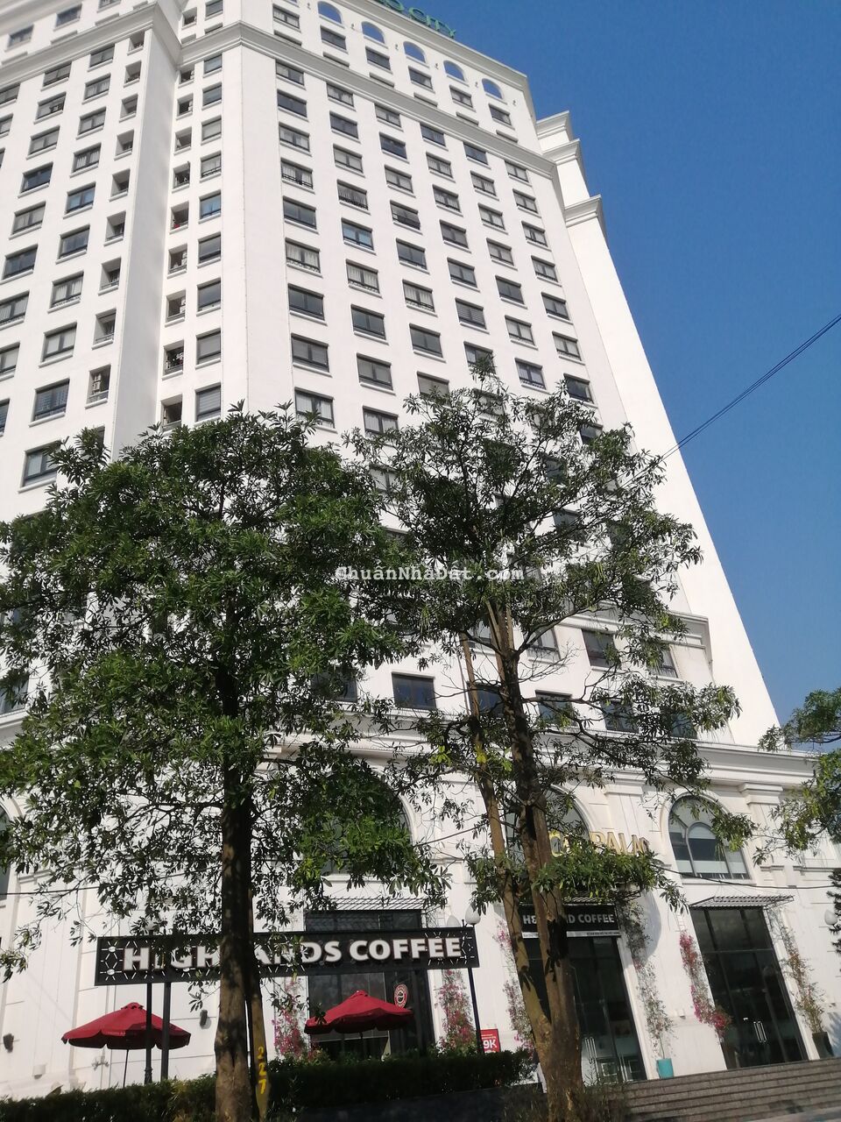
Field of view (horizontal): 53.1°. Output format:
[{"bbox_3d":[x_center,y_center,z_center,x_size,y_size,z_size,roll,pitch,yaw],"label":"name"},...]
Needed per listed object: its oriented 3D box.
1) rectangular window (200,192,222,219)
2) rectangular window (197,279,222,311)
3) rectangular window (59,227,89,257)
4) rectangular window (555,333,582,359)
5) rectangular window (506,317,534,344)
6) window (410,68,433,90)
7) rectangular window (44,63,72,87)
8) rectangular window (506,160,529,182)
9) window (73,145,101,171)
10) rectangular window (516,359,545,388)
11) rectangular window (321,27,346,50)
[{"bbox_3d":[-10.416,-17.668,41.924,1.176,1.680,0.200,-15,-32,11],"label":"rectangular window"},{"bbox_3d":[-9.458,-11.896,37.871,1.176,1.625,0.200,-15,-32,11],"label":"rectangular window"},{"bbox_3d":[-15.706,-14.422,38.327,1.570,1.530,0.160,-15,-32,11],"label":"rectangular window"},{"bbox_3d":[8.297,-12.030,47.605,1.706,1.757,0.200,10,-36,-27],"label":"rectangular window"},{"bbox_3d":[5.462,-12.566,46.148,1.733,1.634,0.200,10,-35,-27],"label":"rectangular window"},{"bbox_3d":[0.027,-32.663,57.136,1.694,1.472,0.200,10,-36,-27],"label":"window"},{"bbox_3d":[-20.796,-27.854,48.330,1.784,1.668,0.200,-15,-32,11],"label":"rectangular window"},{"bbox_3d":[6.496,-26.243,57.180,1.748,1.680,0.200,10,-36,-27],"label":"rectangular window"},{"bbox_3d":[-16.747,-20.156,42.363,1.583,1.625,0.200,-15,-32,11],"label":"window"},{"bbox_3d":[5.842,-9.848,44.503,1.733,1.634,0.200,10,-35,-27],"label":"rectangular window"},{"bbox_3d":[-5.573,-33.312,53.910,1.739,1.625,0.200,10,-36,-27],"label":"rectangular window"}]

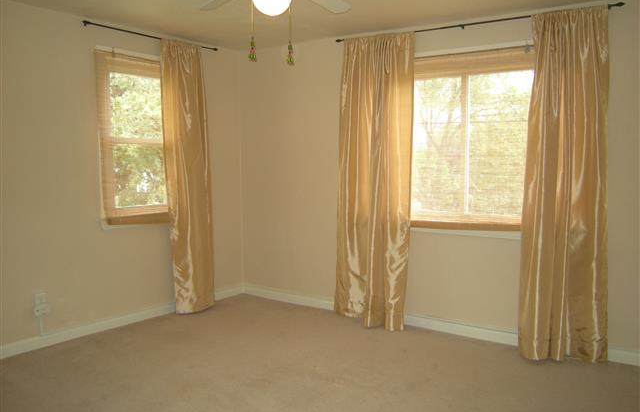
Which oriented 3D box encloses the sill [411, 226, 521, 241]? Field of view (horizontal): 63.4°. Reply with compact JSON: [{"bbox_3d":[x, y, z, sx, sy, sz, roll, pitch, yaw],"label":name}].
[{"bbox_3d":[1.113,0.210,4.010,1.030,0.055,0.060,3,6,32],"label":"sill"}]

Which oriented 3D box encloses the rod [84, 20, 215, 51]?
[{"bbox_3d":[-1.348,-1.375,4.286,0.090,0.060,1.260,5,7,40],"label":"rod"}]

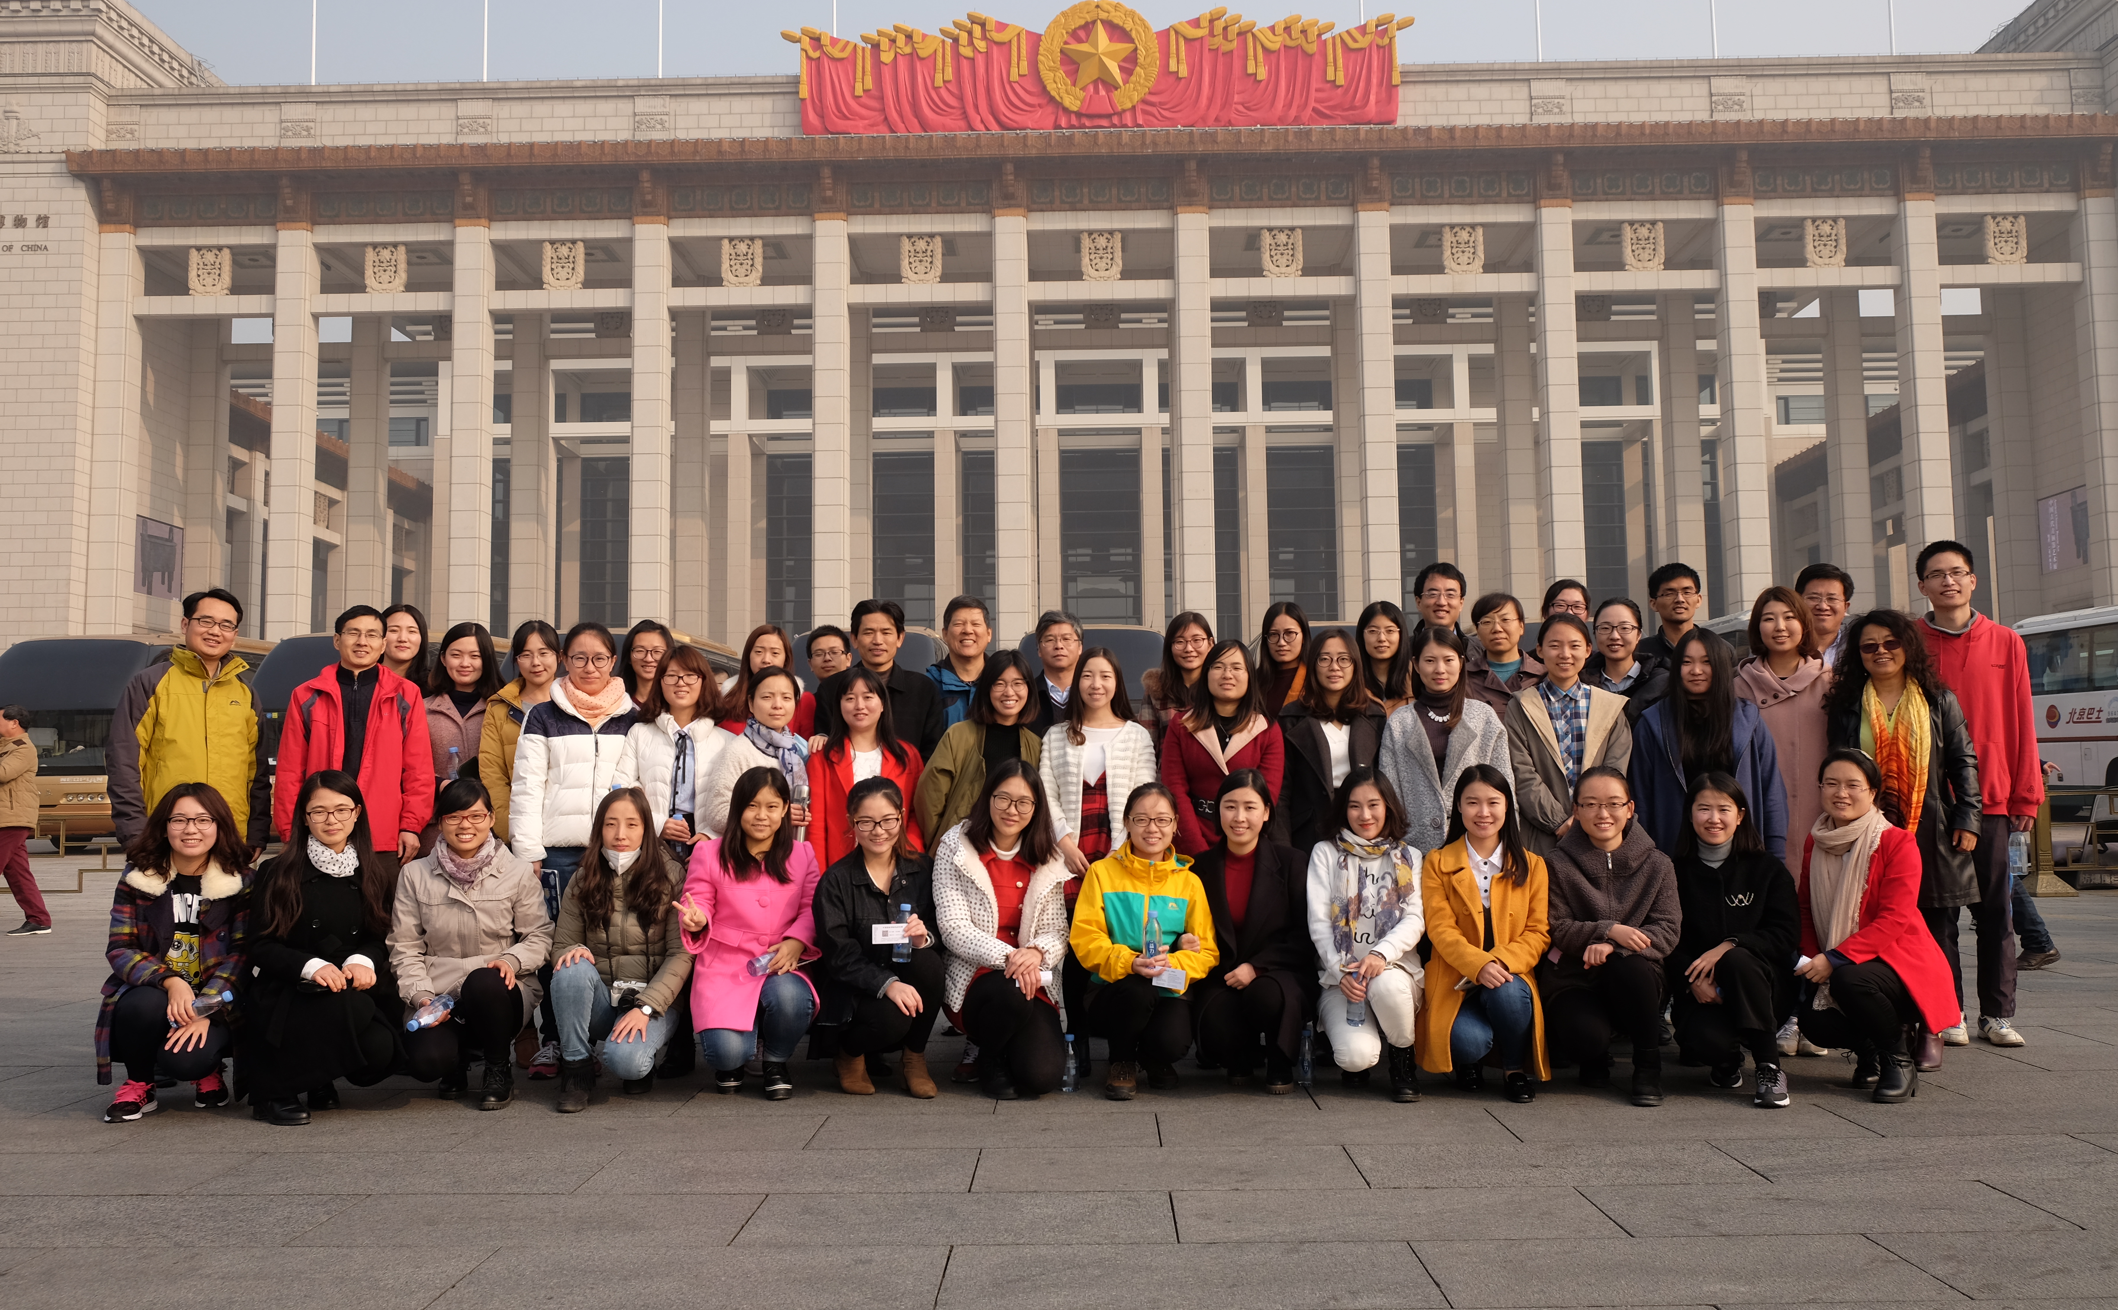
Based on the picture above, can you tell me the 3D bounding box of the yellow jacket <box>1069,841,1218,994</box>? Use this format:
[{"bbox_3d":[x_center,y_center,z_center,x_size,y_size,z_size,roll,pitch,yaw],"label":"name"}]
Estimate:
[{"bbox_3d":[0.282,0.885,5.700,0.490,0.550,0.370,-1,-5,0],"label":"yellow jacket"}]

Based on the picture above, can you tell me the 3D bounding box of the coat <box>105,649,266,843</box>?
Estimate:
[{"bbox_3d":[-3.050,0.323,5.950,0.520,0.700,0.340,3,-6,-36],"label":"coat"}]

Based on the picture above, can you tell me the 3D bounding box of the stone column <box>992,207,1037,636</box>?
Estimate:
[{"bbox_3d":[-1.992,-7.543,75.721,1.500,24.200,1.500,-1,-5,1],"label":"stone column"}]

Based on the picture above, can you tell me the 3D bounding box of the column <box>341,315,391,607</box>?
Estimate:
[{"bbox_3d":[-33.997,-5.340,83.870,1.520,25.300,1.520,-1,-5,1],"label":"column"}]

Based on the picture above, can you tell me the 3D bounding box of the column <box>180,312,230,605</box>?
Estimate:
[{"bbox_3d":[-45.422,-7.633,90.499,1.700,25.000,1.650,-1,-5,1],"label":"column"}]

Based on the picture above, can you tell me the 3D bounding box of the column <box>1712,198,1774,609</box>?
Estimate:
[{"bbox_3d":[33.595,-8.687,83.654,1.720,27.245,1.720,-1,-4,1],"label":"column"}]

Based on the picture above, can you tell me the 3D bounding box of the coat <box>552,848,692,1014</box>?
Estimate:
[{"bbox_3d":[-1.439,0.908,5.620,0.440,0.530,0.410,0,-5,-6],"label":"coat"}]

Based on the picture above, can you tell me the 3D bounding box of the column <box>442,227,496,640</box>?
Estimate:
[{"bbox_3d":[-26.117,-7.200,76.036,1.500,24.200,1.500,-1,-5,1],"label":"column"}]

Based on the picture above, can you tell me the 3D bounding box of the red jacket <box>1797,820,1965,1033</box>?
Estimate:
[{"bbox_3d":[2.466,0.820,5.120,0.440,0.620,0.440,-4,-6,35],"label":"red jacket"}]

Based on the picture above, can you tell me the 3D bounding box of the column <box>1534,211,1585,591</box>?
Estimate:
[{"bbox_3d":[22.216,-7.206,75.345,1.520,26.000,1.520,-1,-5,1],"label":"column"}]

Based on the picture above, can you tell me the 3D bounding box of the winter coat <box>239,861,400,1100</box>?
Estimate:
[{"bbox_3d":[-2.400,1.052,5.530,0.500,0.760,0.560,1,-5,-22],"label":"winter coat"}]

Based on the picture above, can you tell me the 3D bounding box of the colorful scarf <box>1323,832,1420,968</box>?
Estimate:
[{"bbox_3d":[1.024,0.810,5.600,0.320,0.480,0.240,-1,-5,0],"label":"colorful scarf"}]

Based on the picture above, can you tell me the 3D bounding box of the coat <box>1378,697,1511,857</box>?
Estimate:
[{"bbox_3d":[1.415,0.515,6.250,0.500,0.720,0.340,-2,-4,12],"label":"coat"}]

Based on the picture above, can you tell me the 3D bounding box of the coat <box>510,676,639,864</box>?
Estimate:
[{"bbox_3d":[-1.761,0.426,6.270,0.520,0.660,0.320,1,-5,-19],"label":"coat"}]

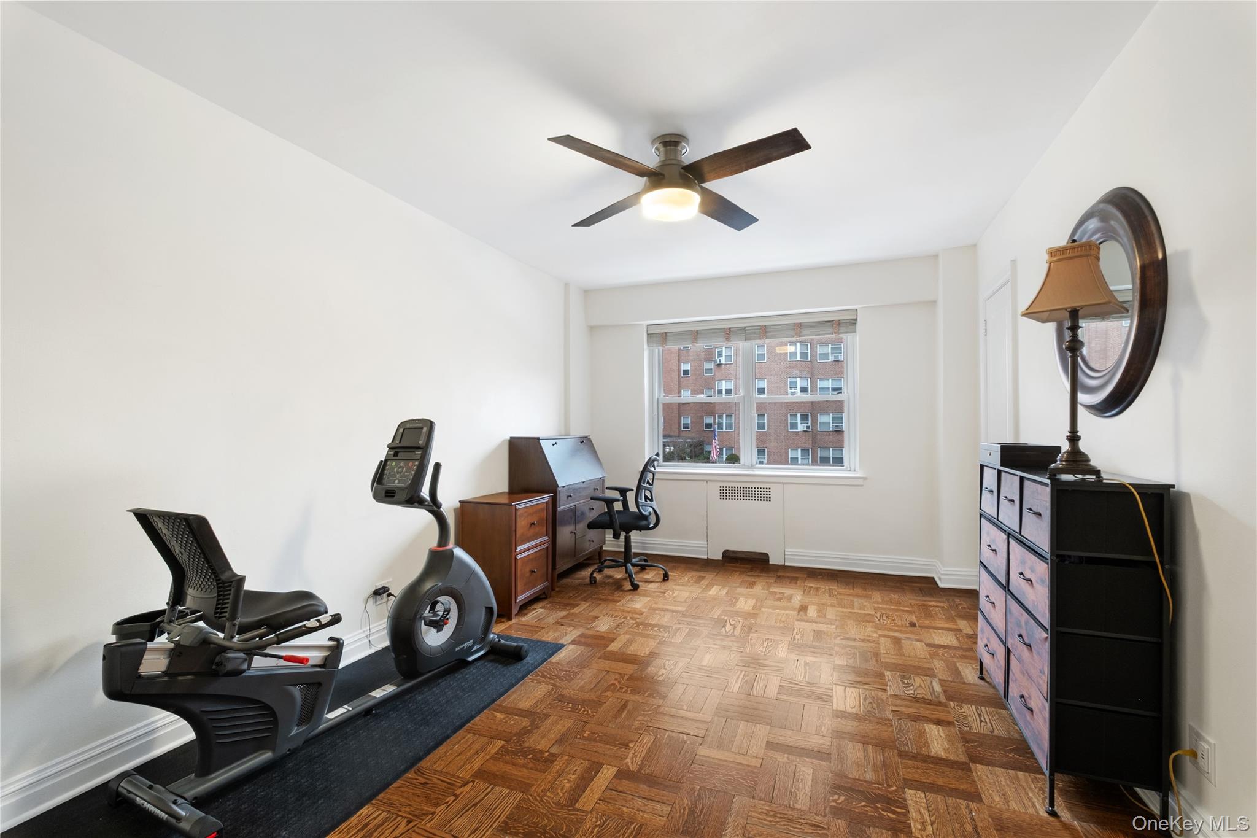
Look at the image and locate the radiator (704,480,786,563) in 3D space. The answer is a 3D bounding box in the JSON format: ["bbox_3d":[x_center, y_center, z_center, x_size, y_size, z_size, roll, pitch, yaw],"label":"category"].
[{"bbox_3d":[1.053,0.925,4.705,0.680,0.711,0.092,0,-1,20],"label":"radiator"}]

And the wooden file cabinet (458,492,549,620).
[{"bbox_3d":[-0.835,0.904,3.590,0.447,0.723,0.502,0,-1,22],"label":"wooden file cabinet"}]

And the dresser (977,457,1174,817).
[{"bbox_3d":[1.651,0.722,2.039,0.300,1.051,0.986,0,-1,23],"label":"dresser"}]

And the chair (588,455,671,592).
[{"bbox_3d":[0.014,0.772,4.171,0.606,0.998,0.637,0,-1,17],"label":"chair"}]

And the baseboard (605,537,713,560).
[{"bbox_3d":[0.217,1.207,5.001,1.103,0.147,0.025,0,-1,20],"label":"baseboard"}]

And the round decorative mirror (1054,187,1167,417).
[{"bbox_3d":[1.801,-0.430,2.005,0.061,0.815,0.815,0,-1,23],"label":"round decorative mirror"}]

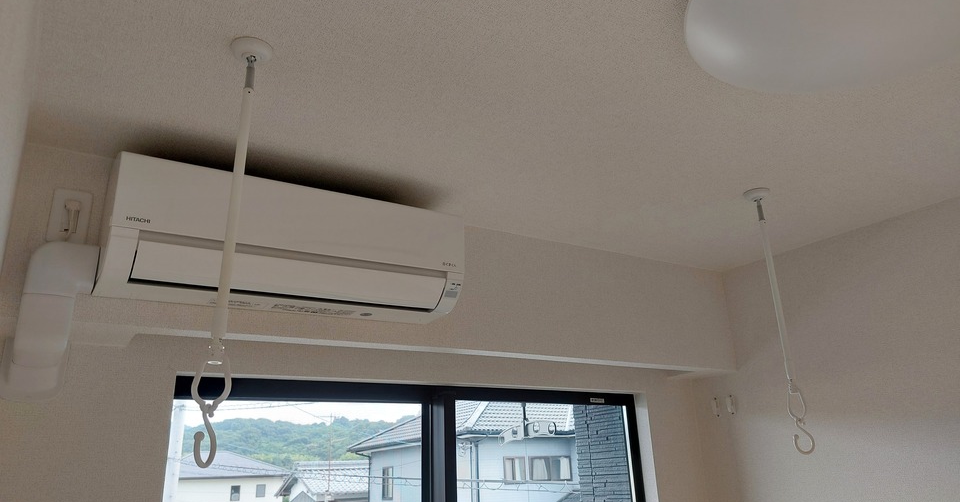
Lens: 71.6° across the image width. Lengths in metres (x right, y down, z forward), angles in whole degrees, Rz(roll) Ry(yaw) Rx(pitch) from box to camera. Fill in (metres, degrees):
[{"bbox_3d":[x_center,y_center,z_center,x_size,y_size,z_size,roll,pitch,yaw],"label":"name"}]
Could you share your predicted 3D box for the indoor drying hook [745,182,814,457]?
[{"bbox_3d":[0.760,0.164,1.692,0.070,0.674,0.070,9,-21,-30],"label":"indoor drying hook"}]

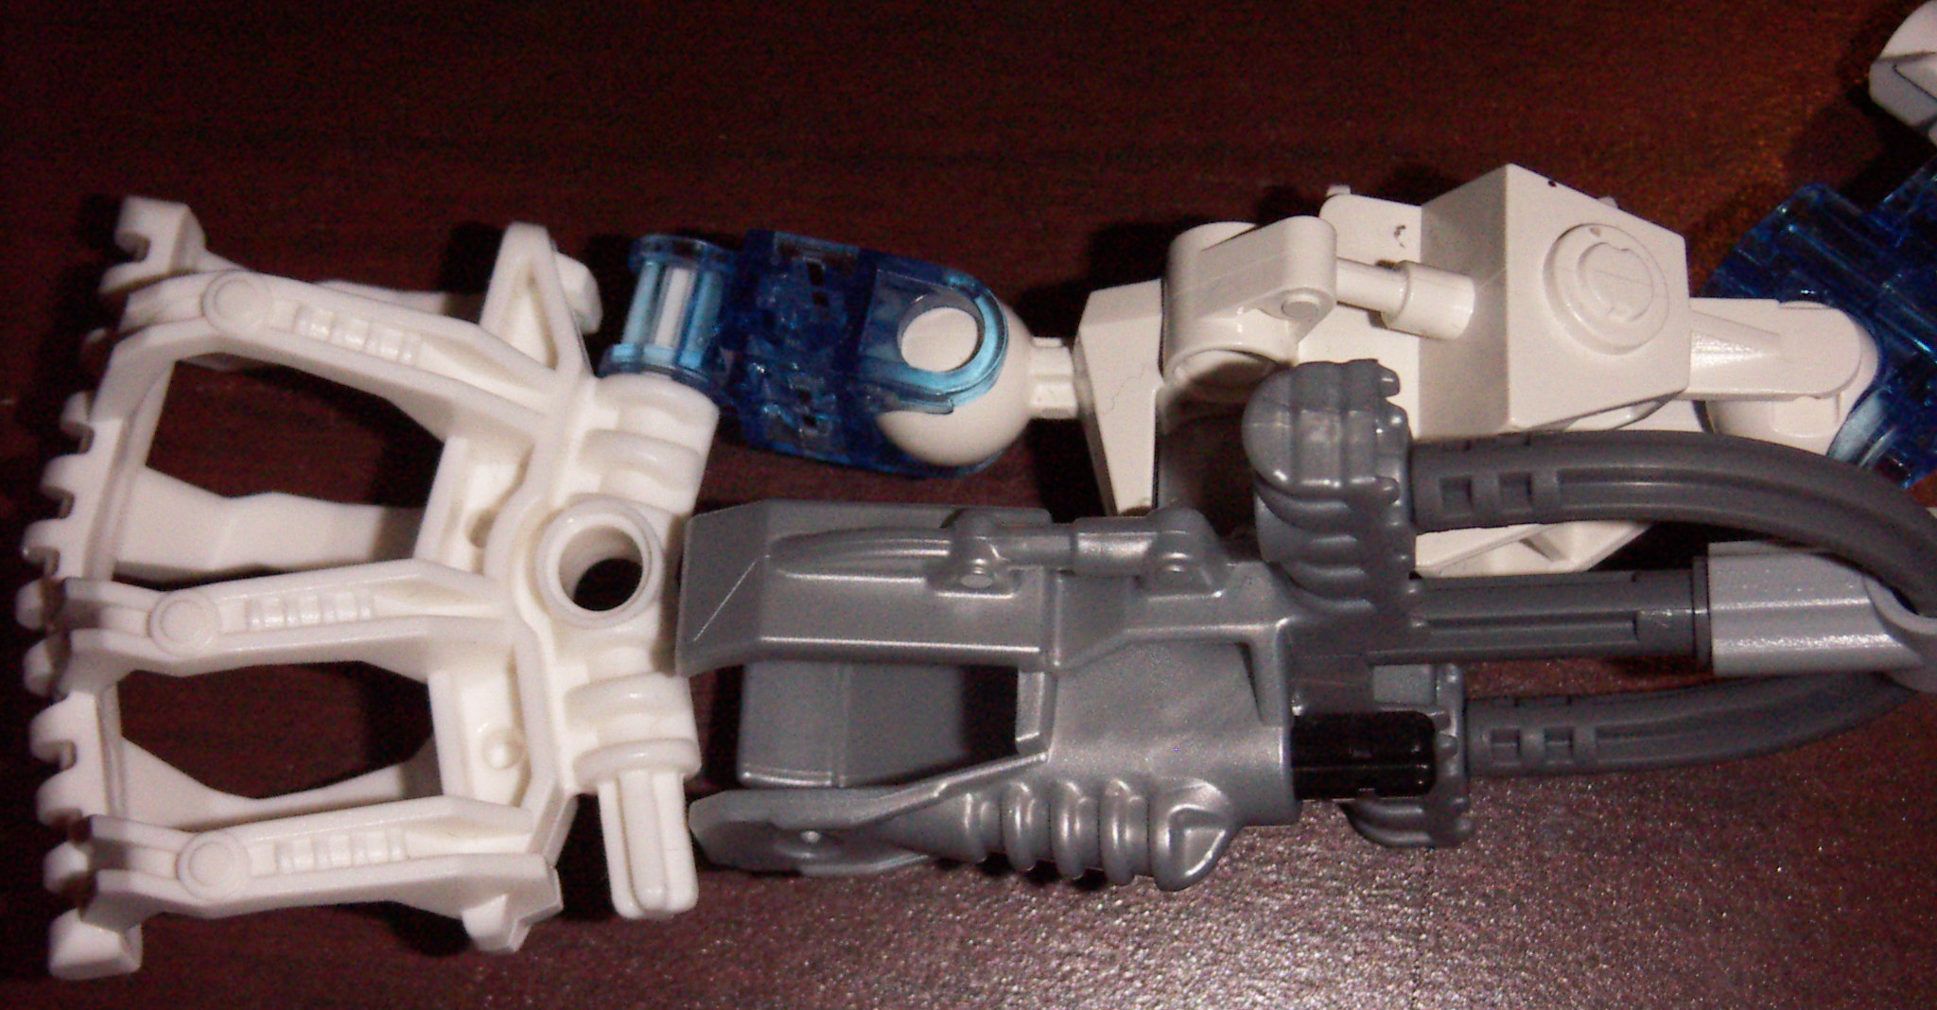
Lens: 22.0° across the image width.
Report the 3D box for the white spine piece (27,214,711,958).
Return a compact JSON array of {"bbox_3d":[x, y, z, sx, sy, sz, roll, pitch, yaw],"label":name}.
[{"bbox_3d":[-0.035,0.004,0.288,0.040,0.019,0.047,1,74,2],"label":"white spine piece"}]

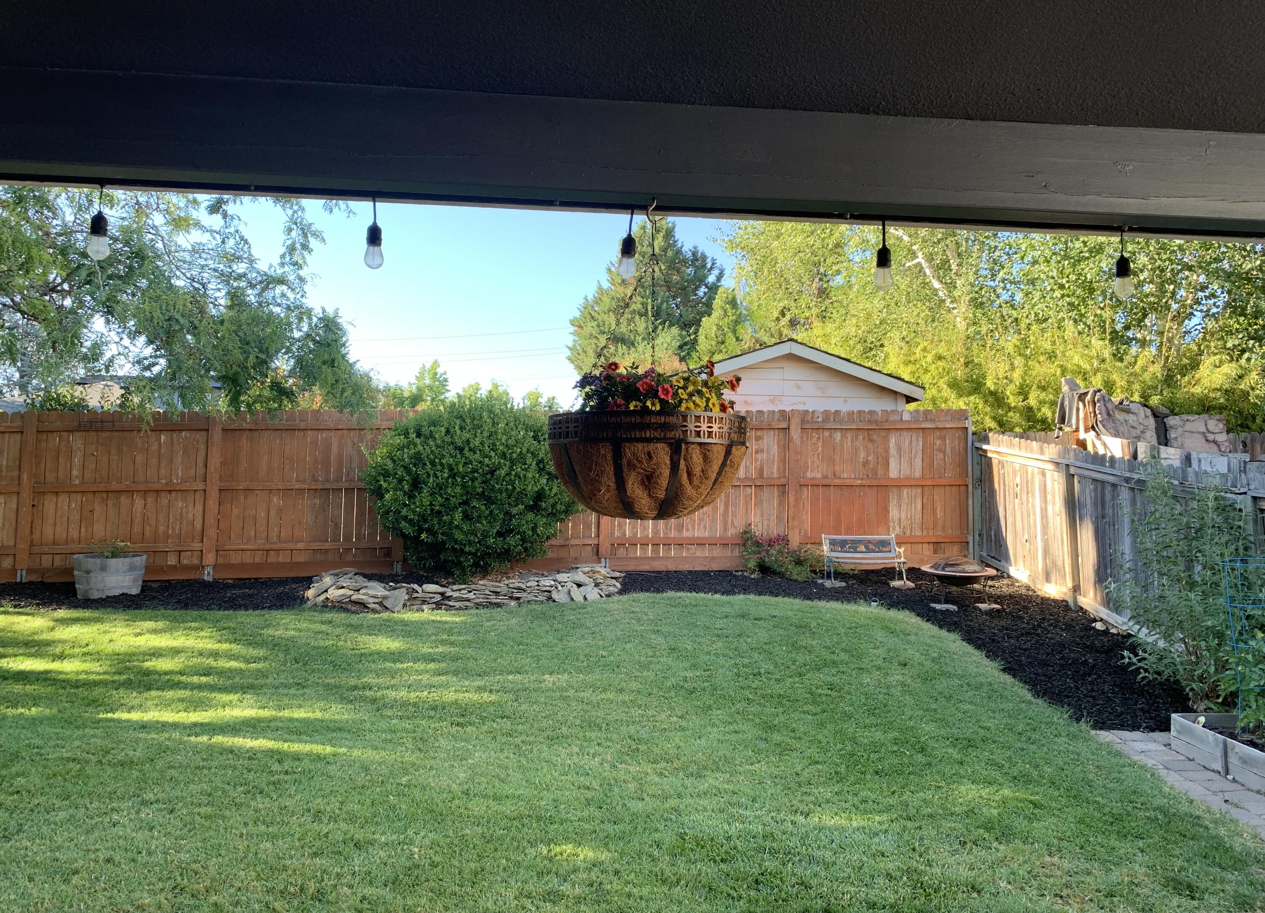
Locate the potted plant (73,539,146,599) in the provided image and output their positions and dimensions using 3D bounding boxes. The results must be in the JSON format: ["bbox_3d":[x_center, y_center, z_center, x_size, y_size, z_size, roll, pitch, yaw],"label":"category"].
[{"bbox_3d":[-5.475,1.190,9.950,0.680,0.580,0.680,1,-2,-5],"label":"potted plant"}]

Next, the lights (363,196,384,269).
[{"bbox_3d":[-0.610,-0.527,2.240,0.045,0.174,0.045,1,-2,-5],"label":"lights"}]

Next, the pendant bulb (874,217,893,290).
[{"bbox_3d":[0.619,-0.496,2.340,0.045,0.178,0.045,1,-2,-5],"label":"pendant bulb"}]

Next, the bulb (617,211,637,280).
[{"bbox_3d":[-0.014,-0.512,2.290,0.046,0.172,0.046,1,-2,-5],"label":"bulb"}]

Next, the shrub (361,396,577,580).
[{"bbox_3d":[-1.769,0.341,10.400,2.300,2.020,2.050,1,-2,-5],"label":"shrub"}]

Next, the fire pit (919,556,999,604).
[{"bbox_3d":[3.317,1.250,9.650,0.750,0.460,0.750,1,-2,-5],"label":"fire pit"}]

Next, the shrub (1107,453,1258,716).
[{"bbox_3d":[3.544,0.822,6.100,0.930,1.580,0.920,1,-2,-5],"label":"shrub"}]

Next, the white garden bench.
[{"bbox_3d":[2.543,1.130,10.450,0.830,0.510,0.360,1,-2,-2],"label":"white garden bench"}]

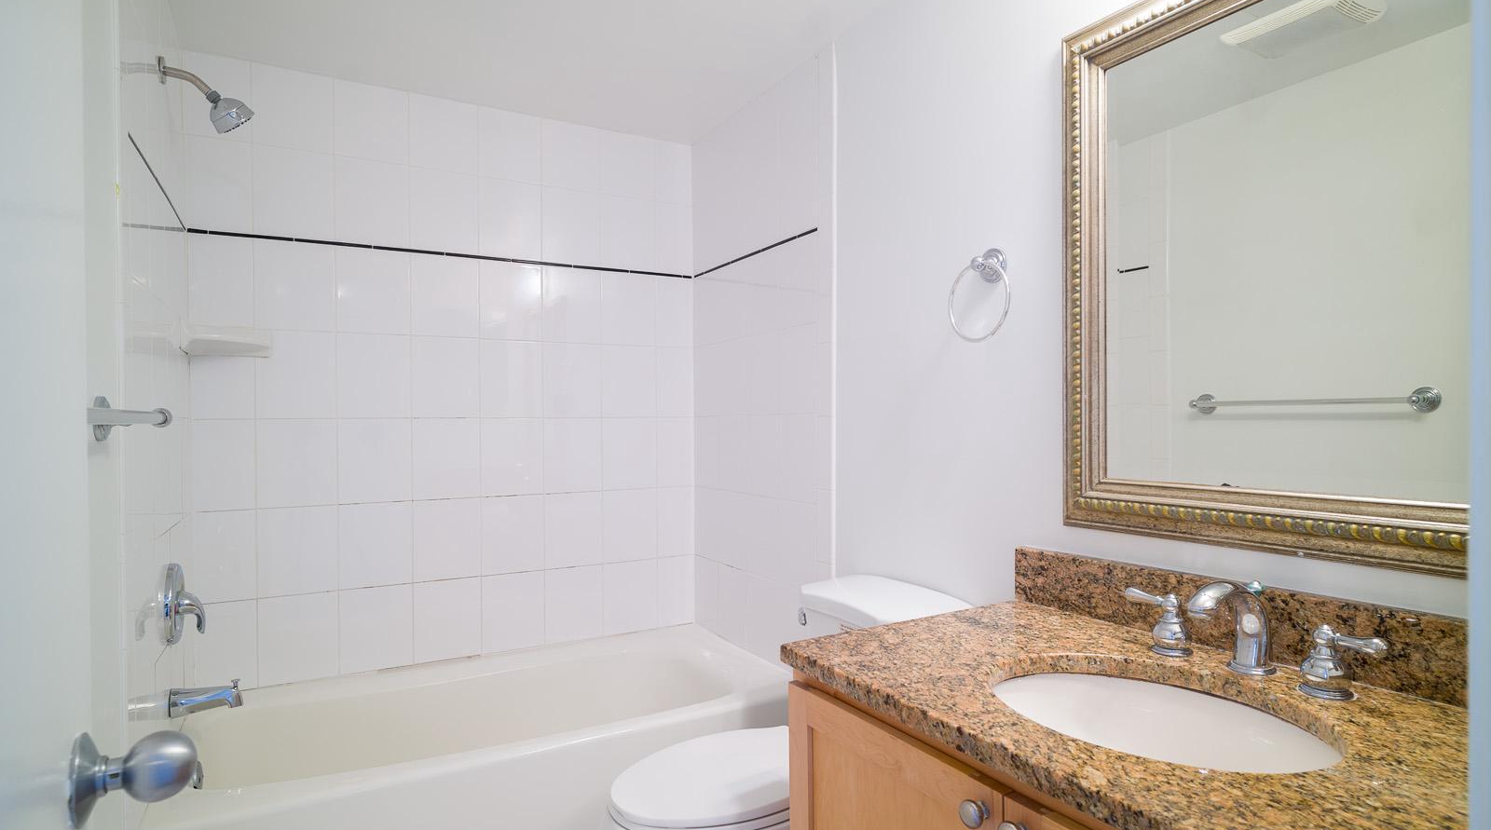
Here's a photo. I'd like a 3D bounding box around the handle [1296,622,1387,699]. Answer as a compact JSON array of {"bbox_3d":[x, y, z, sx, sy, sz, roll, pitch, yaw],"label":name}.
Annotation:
[{"bbox_3d":[0.755,0.312,0.940,0.058,0.086,0.098,0,-1,-21],"label":"handle"}]

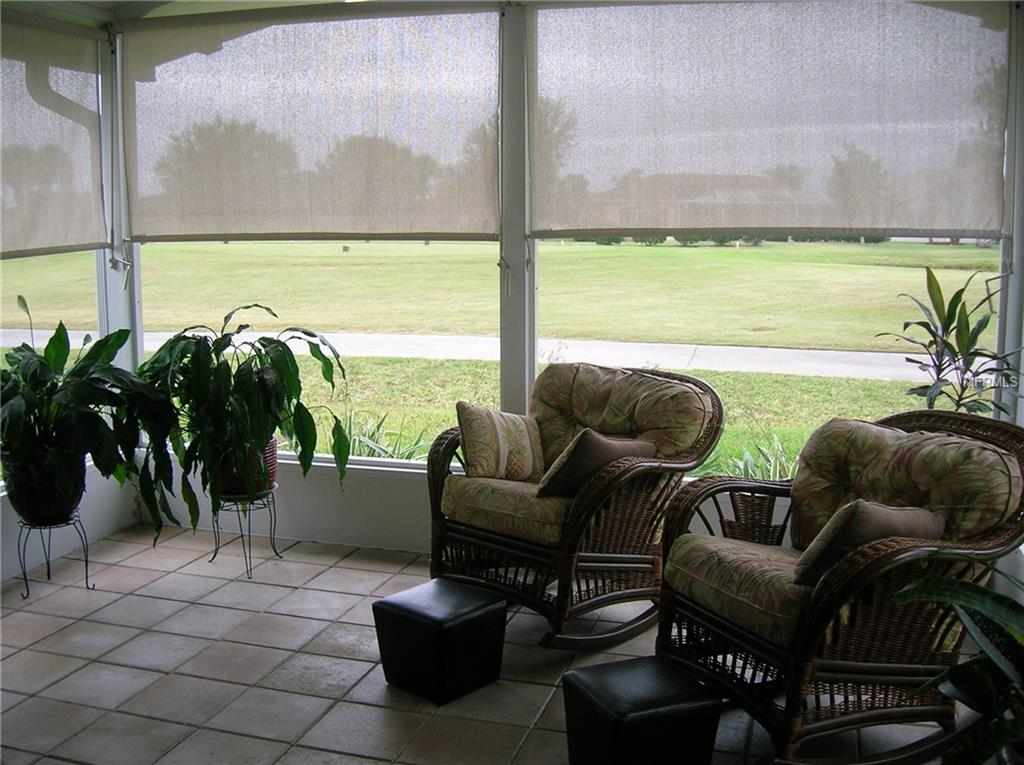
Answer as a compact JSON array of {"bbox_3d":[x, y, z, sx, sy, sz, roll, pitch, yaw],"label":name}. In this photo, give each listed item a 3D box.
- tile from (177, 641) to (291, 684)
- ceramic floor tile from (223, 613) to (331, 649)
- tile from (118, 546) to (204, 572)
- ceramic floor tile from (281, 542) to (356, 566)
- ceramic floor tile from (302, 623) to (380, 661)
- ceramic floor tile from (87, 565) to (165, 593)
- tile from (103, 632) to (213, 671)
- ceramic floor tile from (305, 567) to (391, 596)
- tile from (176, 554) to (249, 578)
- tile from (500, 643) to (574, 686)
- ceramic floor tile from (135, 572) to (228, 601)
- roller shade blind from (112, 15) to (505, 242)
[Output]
[{"bbox_3d":[-0.961,0.981,3.493,0.315,0.012,0.315,2,8,16],"label":"tile"},{"bbox_3d":[-0.891,0.957,3.843,0.320,0.010,0.320,2,8,15],"label":"ceramic floor tile"},{"bbox_3d":[-1.622,0.830,4.685,0.315,0.012,0.315,2,8,16],"label":"tile"},{"bbox_3d":[-0.949,0.833,4.863,0.320,0.010,0.320,2,8,15],"label":"ceramic floor tile"},{"bbox_3d":[-0.583,0.972,3.754,0.320,0.010,0.320,2,8,15],"label":"ceramic floor tile"},{"bbox_3d":[-1.721,0.874,4.428,0.320,0.010,0.320,2,8,15],"label":"ceramic floor tile"},{"bbox_3d":[-1.276,0.975,3.628,0.320,0.010,0.320,2,8,15],"label":"tile"},{"bbox_3d":[-0.714,0.876,4.424,0.315,0.012,0.315,2,8,16],"label":"ceramic floor tile"},{"bbox_3d":[-1.340,0.854,4.643,0.320,0.010,0.320,2,8,15],"label":"tile"},{"bbox_3d":[0.043,0.988,3.543,0.315,0.012,0.315,2,8,16],"label":"tile"},{"bbox_3d":[-1.361,0.853,4.162,0.295,0.010,0.295,3,7,15],"label":"ceramic floor tile"},{"bbox_3d":[-0.999,-1.194,4.775,1.950,1.030,0.050,2,8,16],"label":"roller shade blind"}]

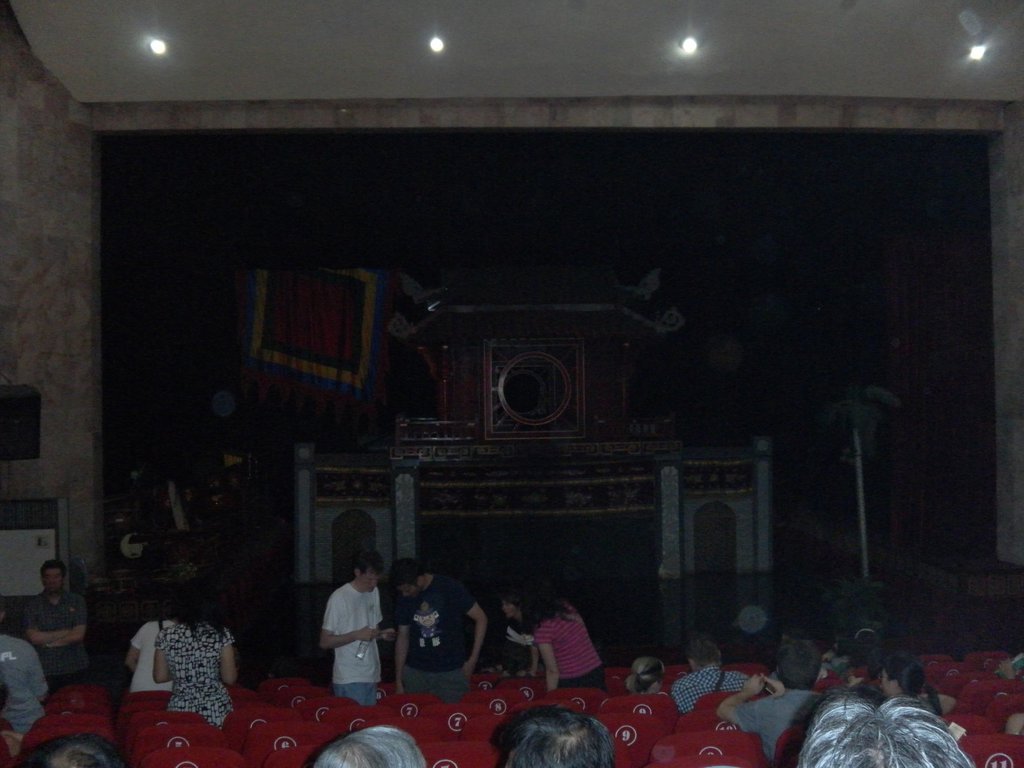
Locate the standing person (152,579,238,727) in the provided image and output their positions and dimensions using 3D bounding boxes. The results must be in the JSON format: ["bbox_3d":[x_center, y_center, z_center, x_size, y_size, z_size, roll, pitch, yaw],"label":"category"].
[{"bbox_3d":[-1.959,2.011,6.448,0.520,1.568,0.380,-1,-1,0],"label":"standing person"}]

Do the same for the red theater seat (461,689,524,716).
[{"bbox_3d":[-0.120,2.395,6.836,0.530,0.880,0.580,-1,-1,-3],"label":"red theater seat"}]

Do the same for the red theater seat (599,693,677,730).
[{"bbox_3d":[0.747,2.309,6.373,0.510,0.920,0.580,-1,-1,-7],"label":"red theater seat"}]

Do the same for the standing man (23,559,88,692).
[{"bbox_3d":[-3.516,2.213,7.985,0.520,1.730,0.360,0,-1,-14],"label":"standing man"}]

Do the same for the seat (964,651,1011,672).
[{"bbox_3d":[4.034,2.704,9.006,0.530,0.880,0.580,-1,-1,-3],"label":"seat"}]

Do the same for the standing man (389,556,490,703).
[{"bbox_3d":[-0.506,2.080,7.270,0.620,1.718,0.420,-1,-1,17],"label":"standing man"}]

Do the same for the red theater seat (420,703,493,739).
[{"bbox_3d":[-0.329,2.229,6.036,0.530,0.880,0.580,-1,-1,-3],"label":"red theater seat"}]

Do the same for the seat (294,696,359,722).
[{"bbox_3d":[-1.224,2.503,7.024,0.510,0.920,0.580,-1,-1,-1],"label":"seat"}]

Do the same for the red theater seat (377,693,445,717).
[{"bbox_3d":[-0.672,2.491,7.043,0.510,0.920,0.580,-1,-1,-3],"label":"red theater seat"}]

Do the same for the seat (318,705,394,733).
[{"bbox_3d":[-0.864,2.236,6.009,0.530,0.880,0.580,-1,-1,-3],"label":"seat"}]

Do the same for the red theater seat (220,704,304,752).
[{"bbox_3d":[-1.398,2.242,5.988,0.530,0.880,0.580,-1,-1,-3],"label":"red theater seat"}]

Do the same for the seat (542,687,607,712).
[{"bbox_3d":[0.416,2.479,7.128,0.510,0.920,0.580,-1,-1,-6],"label":"seat"}]

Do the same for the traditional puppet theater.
[{"bbox_3d":[0.271,0.554,14.195,6.050,4.300,2.500,-1,-1,-3],"label":"traditional puppet theater"}]

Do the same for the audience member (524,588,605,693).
[{"bbox_3d":[0.384,2.189,7.363,0.600,1.479,0.480,-1,-1,6],"label":"audience member"}]

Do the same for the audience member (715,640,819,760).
[{"bbox_3d":[1.192,1.737,4.689,0.580,1.200,0.720,-1,-1,-12],"label":"audience member"}]

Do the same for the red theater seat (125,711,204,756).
[{"bbox_3d":[-2.003,2.350,6.240,0.510,0.920,0.580,-1,-1,1],"label":"red theater seat"}]

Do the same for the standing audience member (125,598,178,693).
[{"bbox_3d":[-2.572,2.350,7.636,0.450,1.530,0.360,-1,-1,5],"label":"standing audience member"}]

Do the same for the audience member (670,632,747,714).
[{"bbox_3d":[1.184,2.065,6.169,0.500,1.200,0.700,-1,-1,-9],"label":"audience member"}]

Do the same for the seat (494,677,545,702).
[{"bbox_3d":[0.100,2.637,7.888,0.510,0.920,0.580,-1,-1,-5],"label":"seat"}]

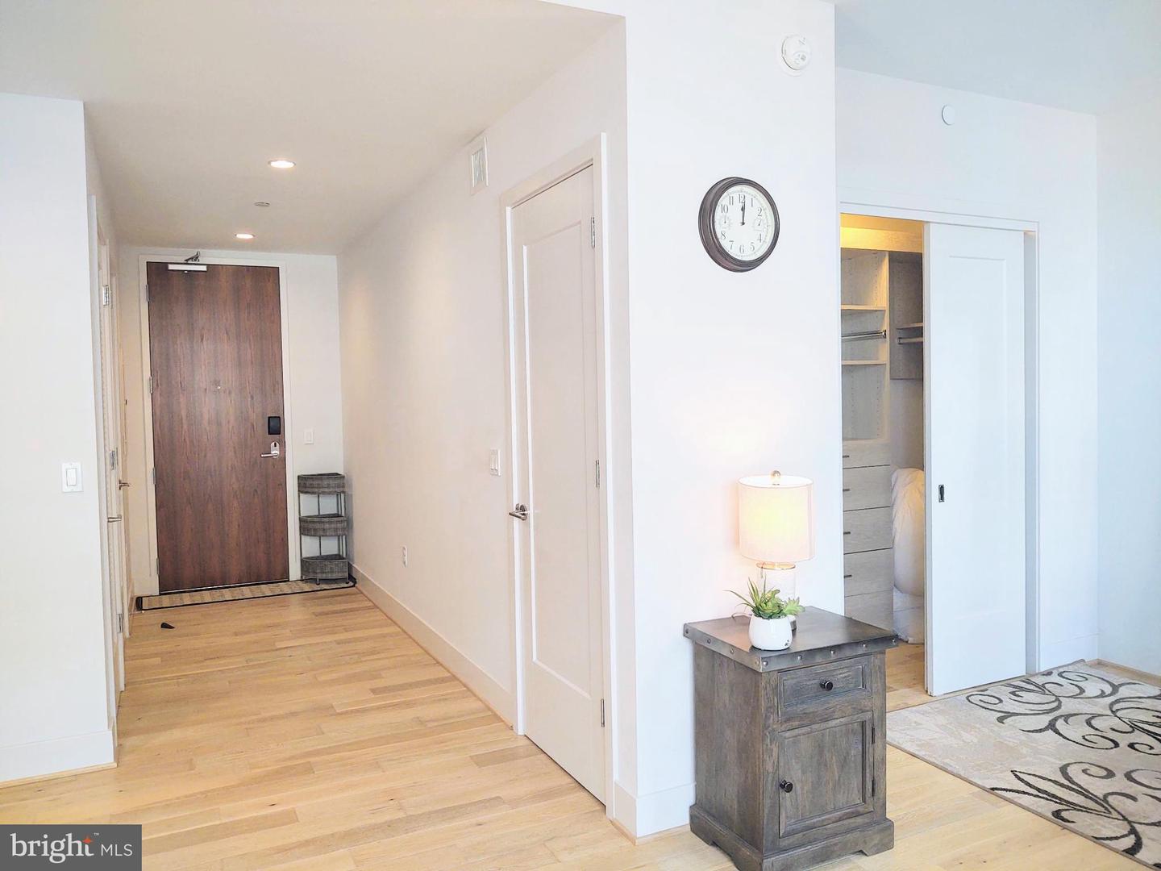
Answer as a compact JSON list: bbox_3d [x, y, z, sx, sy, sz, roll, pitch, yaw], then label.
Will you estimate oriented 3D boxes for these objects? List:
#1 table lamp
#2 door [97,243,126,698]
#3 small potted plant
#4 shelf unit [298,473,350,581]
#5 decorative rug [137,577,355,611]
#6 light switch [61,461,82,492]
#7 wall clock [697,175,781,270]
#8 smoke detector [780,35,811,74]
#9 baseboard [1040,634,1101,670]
[{"bbox_3d":[0.603,0.353,2.796,0.240,0.485,0.240,-1,2,0],"label":"table lamp"},{"bbox_3d":[-2.117,0.175,4.041,0.060,2.140,0.750,-2,2,-25],"label":"door"},{"bbox_3d":[0.536,0.503,2.599,0.200,0.200,0.185,-1,2,0],"label":"small potted plant"},{"bbox_3d":[-1.978,0.716,6.974,0.305,0.810,0.310,-2,2,-25],"label":"shelf unit"},{"bbox_3d":[-2.486,1.151,6.759,1.475,0.015,0.480,-2,2,-28],"label":"decorative rug"},{"bbox_3d":[-1.909,0.155,3.398,0.071,0.116,0.012,-2,2,-25],"label":"light switch"},{"bbox_3d":[0.516,-0.671,2.877,0.300,0.300,0.050,-2,2,-25],"label":"wall clock"},{"bbox_3d":[0.713,-1.248,2.959,0.119,0.119,0.042,-2,2,-25],"label":"smoke detector"},{"bbox_3d":[2.388,1.069,4.407,0.428,0.147,0.017,-2,2,-25],"label":"baseboard"}]

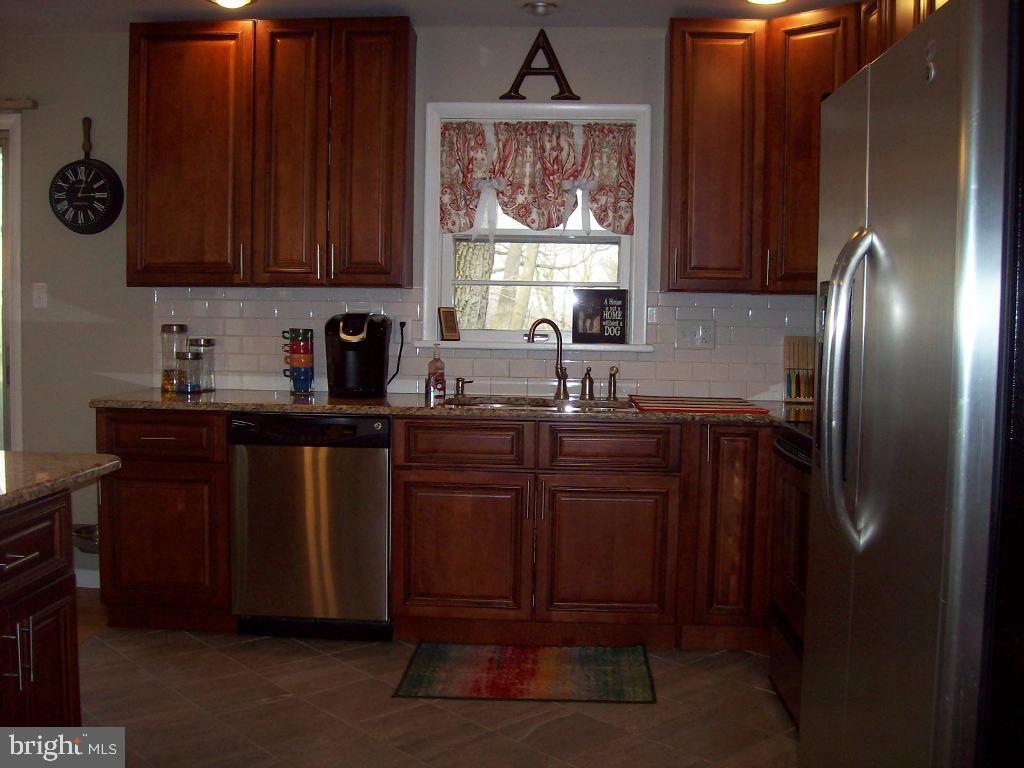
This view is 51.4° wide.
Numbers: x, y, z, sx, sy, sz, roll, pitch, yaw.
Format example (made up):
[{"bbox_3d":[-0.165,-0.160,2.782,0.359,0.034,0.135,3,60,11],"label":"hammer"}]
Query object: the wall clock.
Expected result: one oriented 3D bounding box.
[{"bbox_3d":[-1.841,-0.899,4.511,0.350,0.512,0.050,1,4,3],"label":"wall clock"}]

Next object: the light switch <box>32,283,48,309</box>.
[{"bbox_3d":[-2.041,-0.379,4.610,0.071,0.116,0.012,1,4,3],"label":"light switch"}]

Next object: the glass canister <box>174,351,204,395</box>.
[{"bbox_3d":[-1.324,-0.048,4.346,0.110,0.172,0.110,1,4,3],"label":"glass canister"}]

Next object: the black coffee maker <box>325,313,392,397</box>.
[{"bbox_3d":[-0.624,-0.122,4.369,0.260,0.332,0.310,1,4,3],"label":"black coffee maker"}]

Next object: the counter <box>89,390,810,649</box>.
[{"bbox_3d":[-0.105,0.523,4.221,2.970,0.914,0.655,1,4,3],"label":"counter"}]

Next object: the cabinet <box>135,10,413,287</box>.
[{"bbox_3d":[-0.975,-0.927,4.332,1.143,1.072,0.322,1,4,3],"label":"cabinet"}]

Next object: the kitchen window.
[{"bbox_3d":[0.109,-0.668,4.485,0.970,1.040,0.100,1,4,3],"label":"kitchen window"}]

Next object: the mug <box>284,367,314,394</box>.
[{"bbox_3d":[-0.895,-0.015,4.469,0.125,0.103,0.095,1,4,3],"label":"mug"}]

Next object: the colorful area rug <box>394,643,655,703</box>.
[{"bbox_3d":[0.060,1.006,3.733,0.865,0.010,0.605,1,4,3],"label":"colorful area rug"}]

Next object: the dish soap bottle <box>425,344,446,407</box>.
[{"bbox_3d":[-0.290,-0.042,4.043,0.072,0.235,0.065,1,4,3],"label":"dish soap bottle"}]

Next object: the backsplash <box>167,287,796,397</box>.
[{"bbox_3d":[-0.100,-0.174,4.495,2.940,0.447,0.015,1,4,3],"label":"backsplash"}]

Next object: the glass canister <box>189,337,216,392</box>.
[{"bbox_3d":[-1.294,-0.081,4.448,0.108,0.222,0.108,1,4,3],"label":"glass canister"}]

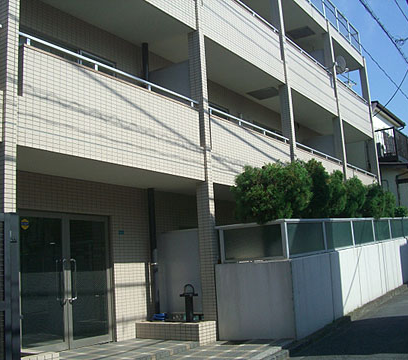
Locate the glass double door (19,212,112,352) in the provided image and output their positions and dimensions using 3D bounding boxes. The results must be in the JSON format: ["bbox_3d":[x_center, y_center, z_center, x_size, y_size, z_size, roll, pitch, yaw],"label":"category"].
[{"bbox_3d":[-1.960,1.458,7.625,0.081,1.953,1.790,-10,-12,32],"label":"glass double door"}]

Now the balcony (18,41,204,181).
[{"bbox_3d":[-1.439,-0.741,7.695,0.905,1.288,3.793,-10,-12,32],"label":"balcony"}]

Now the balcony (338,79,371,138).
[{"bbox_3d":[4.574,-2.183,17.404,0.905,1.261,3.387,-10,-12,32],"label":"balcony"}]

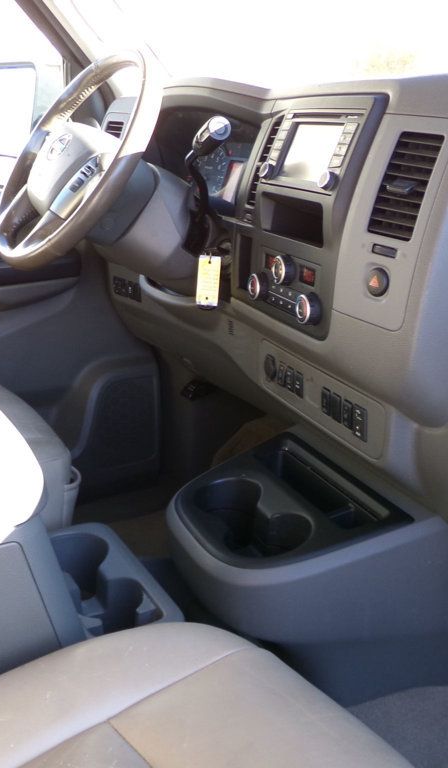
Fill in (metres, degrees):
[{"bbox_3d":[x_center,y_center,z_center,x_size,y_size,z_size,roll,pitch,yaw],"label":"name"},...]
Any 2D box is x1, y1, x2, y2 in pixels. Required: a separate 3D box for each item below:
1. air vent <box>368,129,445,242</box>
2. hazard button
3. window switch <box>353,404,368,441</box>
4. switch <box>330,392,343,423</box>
[{"bbox_3d":[0.194,-0.201,0.850,0.030,0.110,0.073,13,11,-28],"label":"air vent"},{"bbox_3d":[0.156,-0.104,0.849,0.014,0.033,0.033,13,11,-28],"label":"hazard button"},{"bbox_3d":[0.145,0.041,0.878,0.012,0.036,0.024,-8,20,-23],"label":"window switch"},{"bbox_3d":[0.125,0.027,0.917,0.012,0.031,0.020,-8,20,-23],"label":"switch"}]

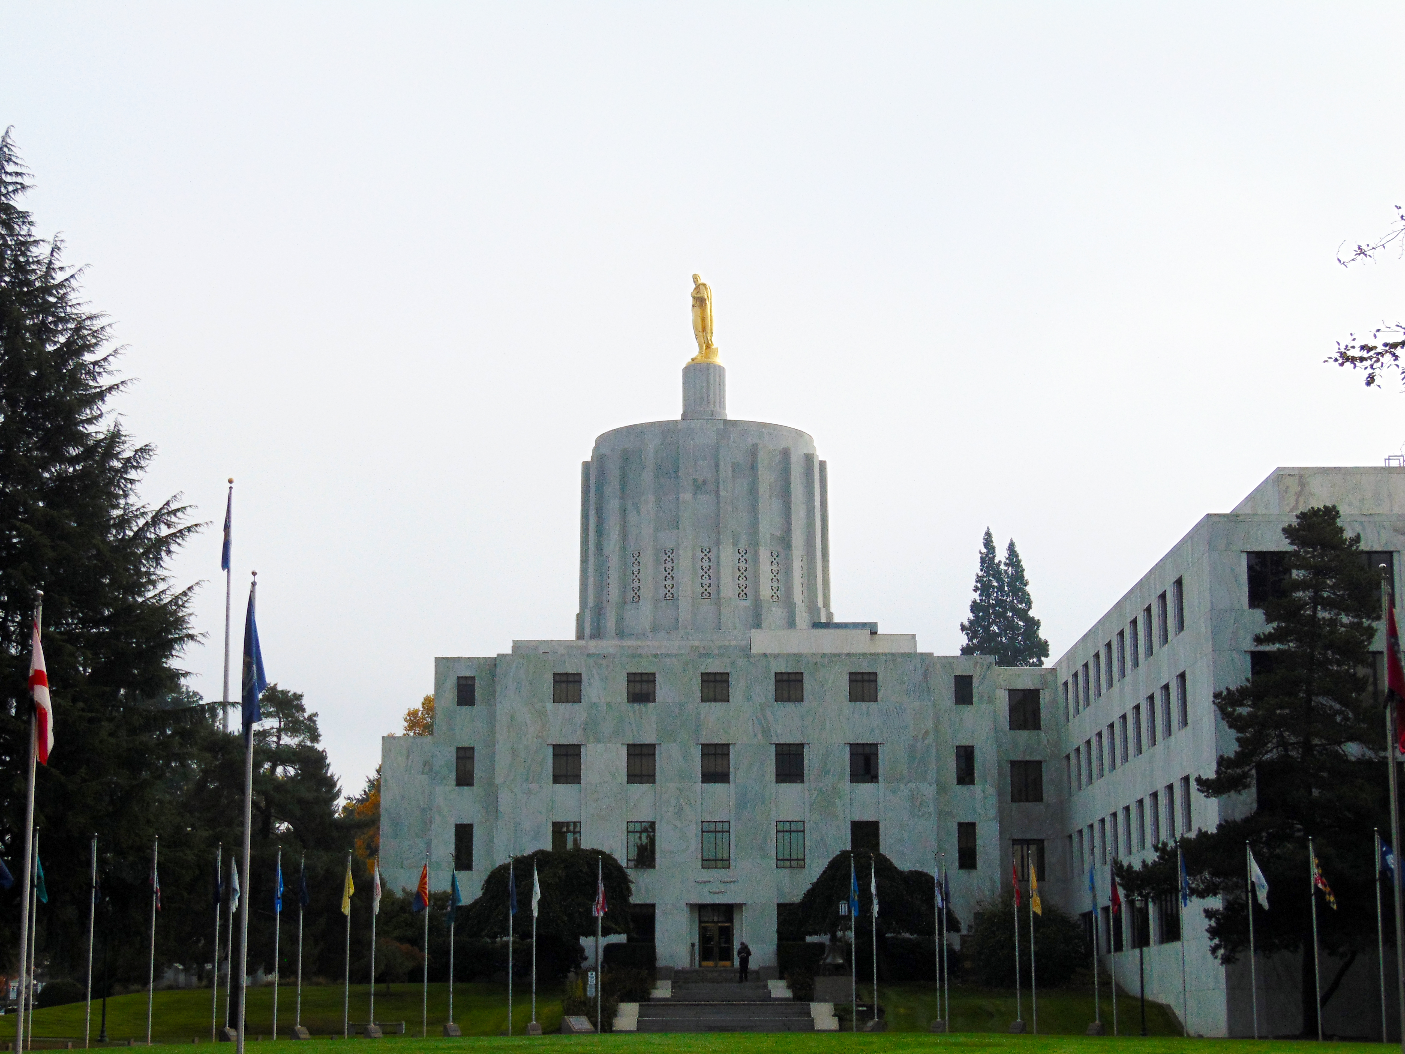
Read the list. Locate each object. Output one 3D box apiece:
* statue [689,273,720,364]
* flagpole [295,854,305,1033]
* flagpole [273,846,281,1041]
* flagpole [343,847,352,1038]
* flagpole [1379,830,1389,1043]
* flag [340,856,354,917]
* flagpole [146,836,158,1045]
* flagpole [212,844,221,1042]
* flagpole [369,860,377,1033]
[{"bbox_3d":[0.170,-14.590,202.612,2.150,6.691,2.150,3,-11,-20],"label":"statue"},{"bbox_3d":[-13.146,13.514,94.214,0.100,5.651,0.100,0,-10,0],"label":"flagpole"},{"bbox_3d":[-13.779,13.476,93.400,0.100,6.200,0.100,0,-10,0],"label":"flagpole"},{"bbox_3d":[-11.791,13.885,95.860,0.100,6.200,0.100,0,-10,0],"label":"flagpole"},{"bbox_3d":[19.873,11.961,84.351,0.100,6.200,0.100,0,-10,0],"label":"flagpole"},{"bbox_3d":[-11.832,12.013,96.020,0.460,1.889,0.280,0,-10,0],"label":"flag"},{"bbox_3d":[-16.452,12.361,86.277,0.100,6.200,0.100,0,-10,0],"label":"flagpole"},{"bbox_3d":[-15.337,13.137,91.072,0.100,6.200,0.100,0,-10,0],"label":"flagpole"},{"bbox_3d":[-11.035,13.941,96.674,0.100,5.688,0.100,0,-10,0],"label":"flagpole"}]

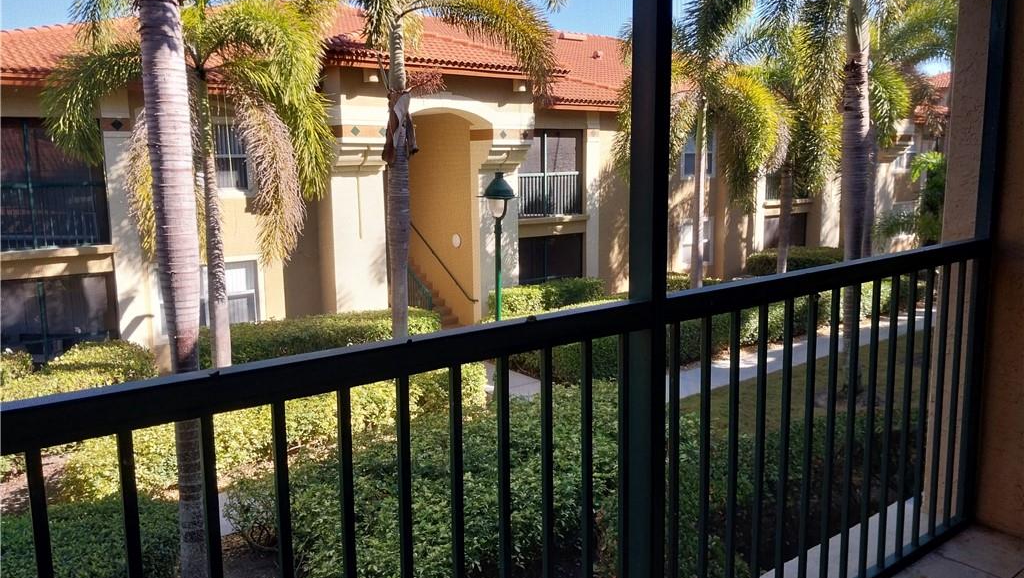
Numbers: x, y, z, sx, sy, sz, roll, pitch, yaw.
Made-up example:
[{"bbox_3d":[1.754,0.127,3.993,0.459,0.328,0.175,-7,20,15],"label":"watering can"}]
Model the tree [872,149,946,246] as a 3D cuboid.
[{"bbox_3d":[14.323,-2.450,27.140,2.800,4.660,2.700,4,10,27],"label":"tree"}]

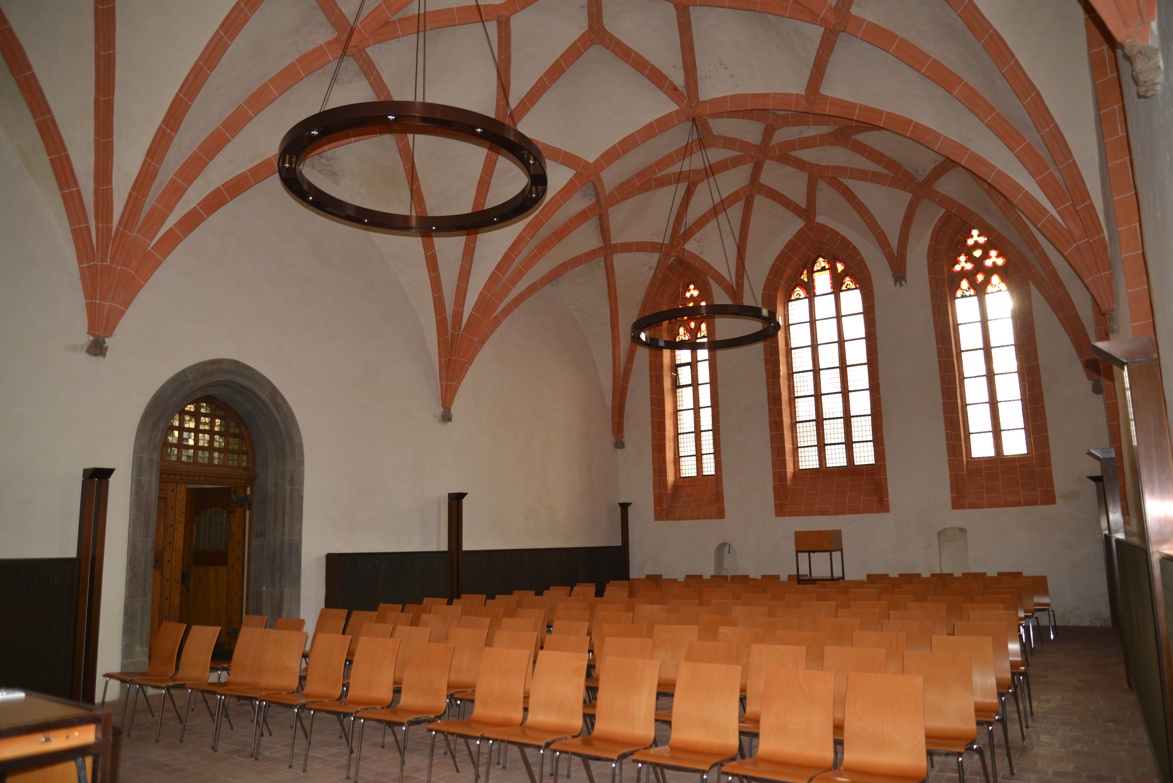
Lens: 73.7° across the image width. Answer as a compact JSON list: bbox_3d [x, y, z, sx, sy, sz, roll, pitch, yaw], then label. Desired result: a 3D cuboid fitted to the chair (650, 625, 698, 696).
[{"bbox_3d":[0.627,2.282,6.055,0.475,0.845,0.565,-6,-12,24],"label":"chair"}]

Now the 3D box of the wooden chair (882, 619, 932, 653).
[{"bbox_3d":[2.460,2.232,6.007,0.475,0.845,0.565,-7,-12,30],"label":"wooden chair"}]

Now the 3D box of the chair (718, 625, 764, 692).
[{"bbox_3d":[1.073,2.229,5.825,0.475,0.845,0.565,-8,-13,32],"label":"chair"}]

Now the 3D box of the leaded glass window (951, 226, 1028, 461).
[{"bbox_3d":[7.293,-0.942,14.285,0.930,4.300,0.200,-8,-12,31],"label":"leaded glass window"}]

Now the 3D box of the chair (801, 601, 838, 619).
[{"bbox_3d":[2.325,2.607,8.004,0.475,0.845,0.565,-8,-12,32],"label":"chair"}]

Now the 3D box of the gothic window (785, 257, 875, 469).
[{"bbox_3d":[4.824,-0.628,15.589,1.521,4.410,0.200,-8,-12,30],"label":"gothic window"}]

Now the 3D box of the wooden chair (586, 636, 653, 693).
[{"bbox_3d":[0.182,2.166,5.386,0.465,0.845,0.565,-7,-12,30],"label":"wooden chair"}]

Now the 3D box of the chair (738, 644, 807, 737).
[{"bbox_3d":[1.117,2.039,4.840,0.465,0.845,0.565,-8,-13,33],"label":"chair"}]

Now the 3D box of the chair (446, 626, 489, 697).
[{"bbox_3d":[-1.097,2.349,6.229,0.465,0.845,0.565,-7,-12,28],"label":"chair"}]

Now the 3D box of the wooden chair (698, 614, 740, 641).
[{"bbox_3d":[1.052,2.395,6.711,0.475,0.845,0.565,-8,-12,31],"label":"wooden chair"}]

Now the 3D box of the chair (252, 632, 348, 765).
[{"bbox_3d":[-2.158,2.333,5.997,0.475,0.845,0.565,-7,-12,30],"label":"chair"}]

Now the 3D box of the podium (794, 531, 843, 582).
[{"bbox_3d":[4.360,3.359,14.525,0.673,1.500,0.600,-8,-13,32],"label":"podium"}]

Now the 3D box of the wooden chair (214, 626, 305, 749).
[{"bbox_3d":[-2.572,2.362,6.210,0.465,0.845,0.565,-6,-12,26],"label":"wooden chair"}]

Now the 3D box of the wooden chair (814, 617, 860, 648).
[{"bbox_3d":[1.978,2.294,6.278,0.475,0.845,0.565,-8,-12,31],"label":"wooden chair"}]

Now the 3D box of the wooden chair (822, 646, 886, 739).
[{"bbox_3d":[1.552,1.986,4.632,0.465,0.845,0.565,-8,-13,32],"label":"wooden chair"}]

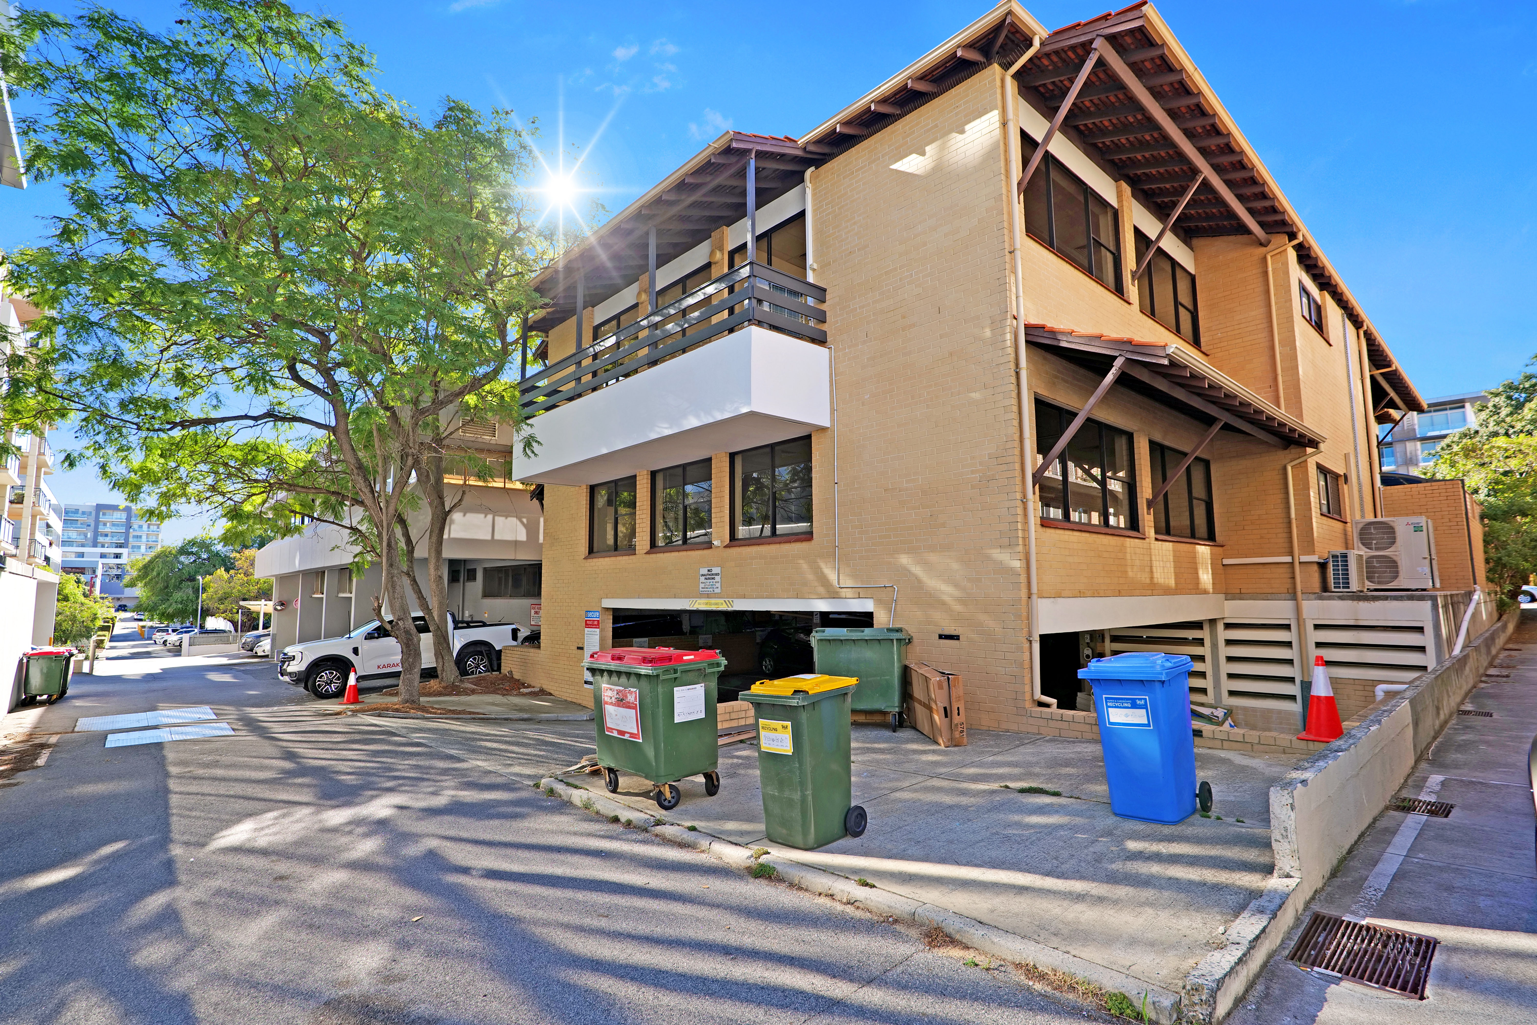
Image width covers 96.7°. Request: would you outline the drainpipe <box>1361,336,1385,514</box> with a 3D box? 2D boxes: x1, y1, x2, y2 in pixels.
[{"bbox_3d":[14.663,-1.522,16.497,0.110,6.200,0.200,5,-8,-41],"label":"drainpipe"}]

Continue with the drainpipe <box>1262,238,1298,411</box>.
[{"bbox_3d":[9.050,-3.300,12.000,0.120,3.100,0.450,5,-9,-42],"label":"drainpipe"}]

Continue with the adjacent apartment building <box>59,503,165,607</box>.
[{"bbox_3d":[-193.000,12.400,200.000,25.000,31.000,16.000,5,-9,-43],"label":"adjacent apartment building"}]

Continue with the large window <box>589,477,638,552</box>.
[{"bbox_3d":[-3.250,0.040,14.270,0.120,1.530,1.950,5,-9,-42],"label":"large window"}]

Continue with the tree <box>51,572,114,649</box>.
[{"bbox_3d":[-36.300,5.380,36.000,3.400,4.700,3.400,5,-9,-43],"label":"tree"}]

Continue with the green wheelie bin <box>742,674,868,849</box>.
[{"bbox_3d":[0.249,1.760,4.870,0.580,1.065,0.730,-9,-11,39],"label":"green wheelie bin"}]

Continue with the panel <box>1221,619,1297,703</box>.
[{"bbox_3d":[8.600,2.660,12.030,0.100,1.480,1.080,5,-9,-42],"label":"panel"}]

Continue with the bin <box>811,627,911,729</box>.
[{"bbox_3d":[1.160,2.040,8.550,1.240,1.200,0.750,-4,-7,27],"label":"bin"}]

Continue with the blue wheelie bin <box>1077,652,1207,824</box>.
[{"bbox_3d":[2.691,1.589,4.878,0.730,1.065,0.580,6,-12,-44],"label":"blue wheelie bin"}]

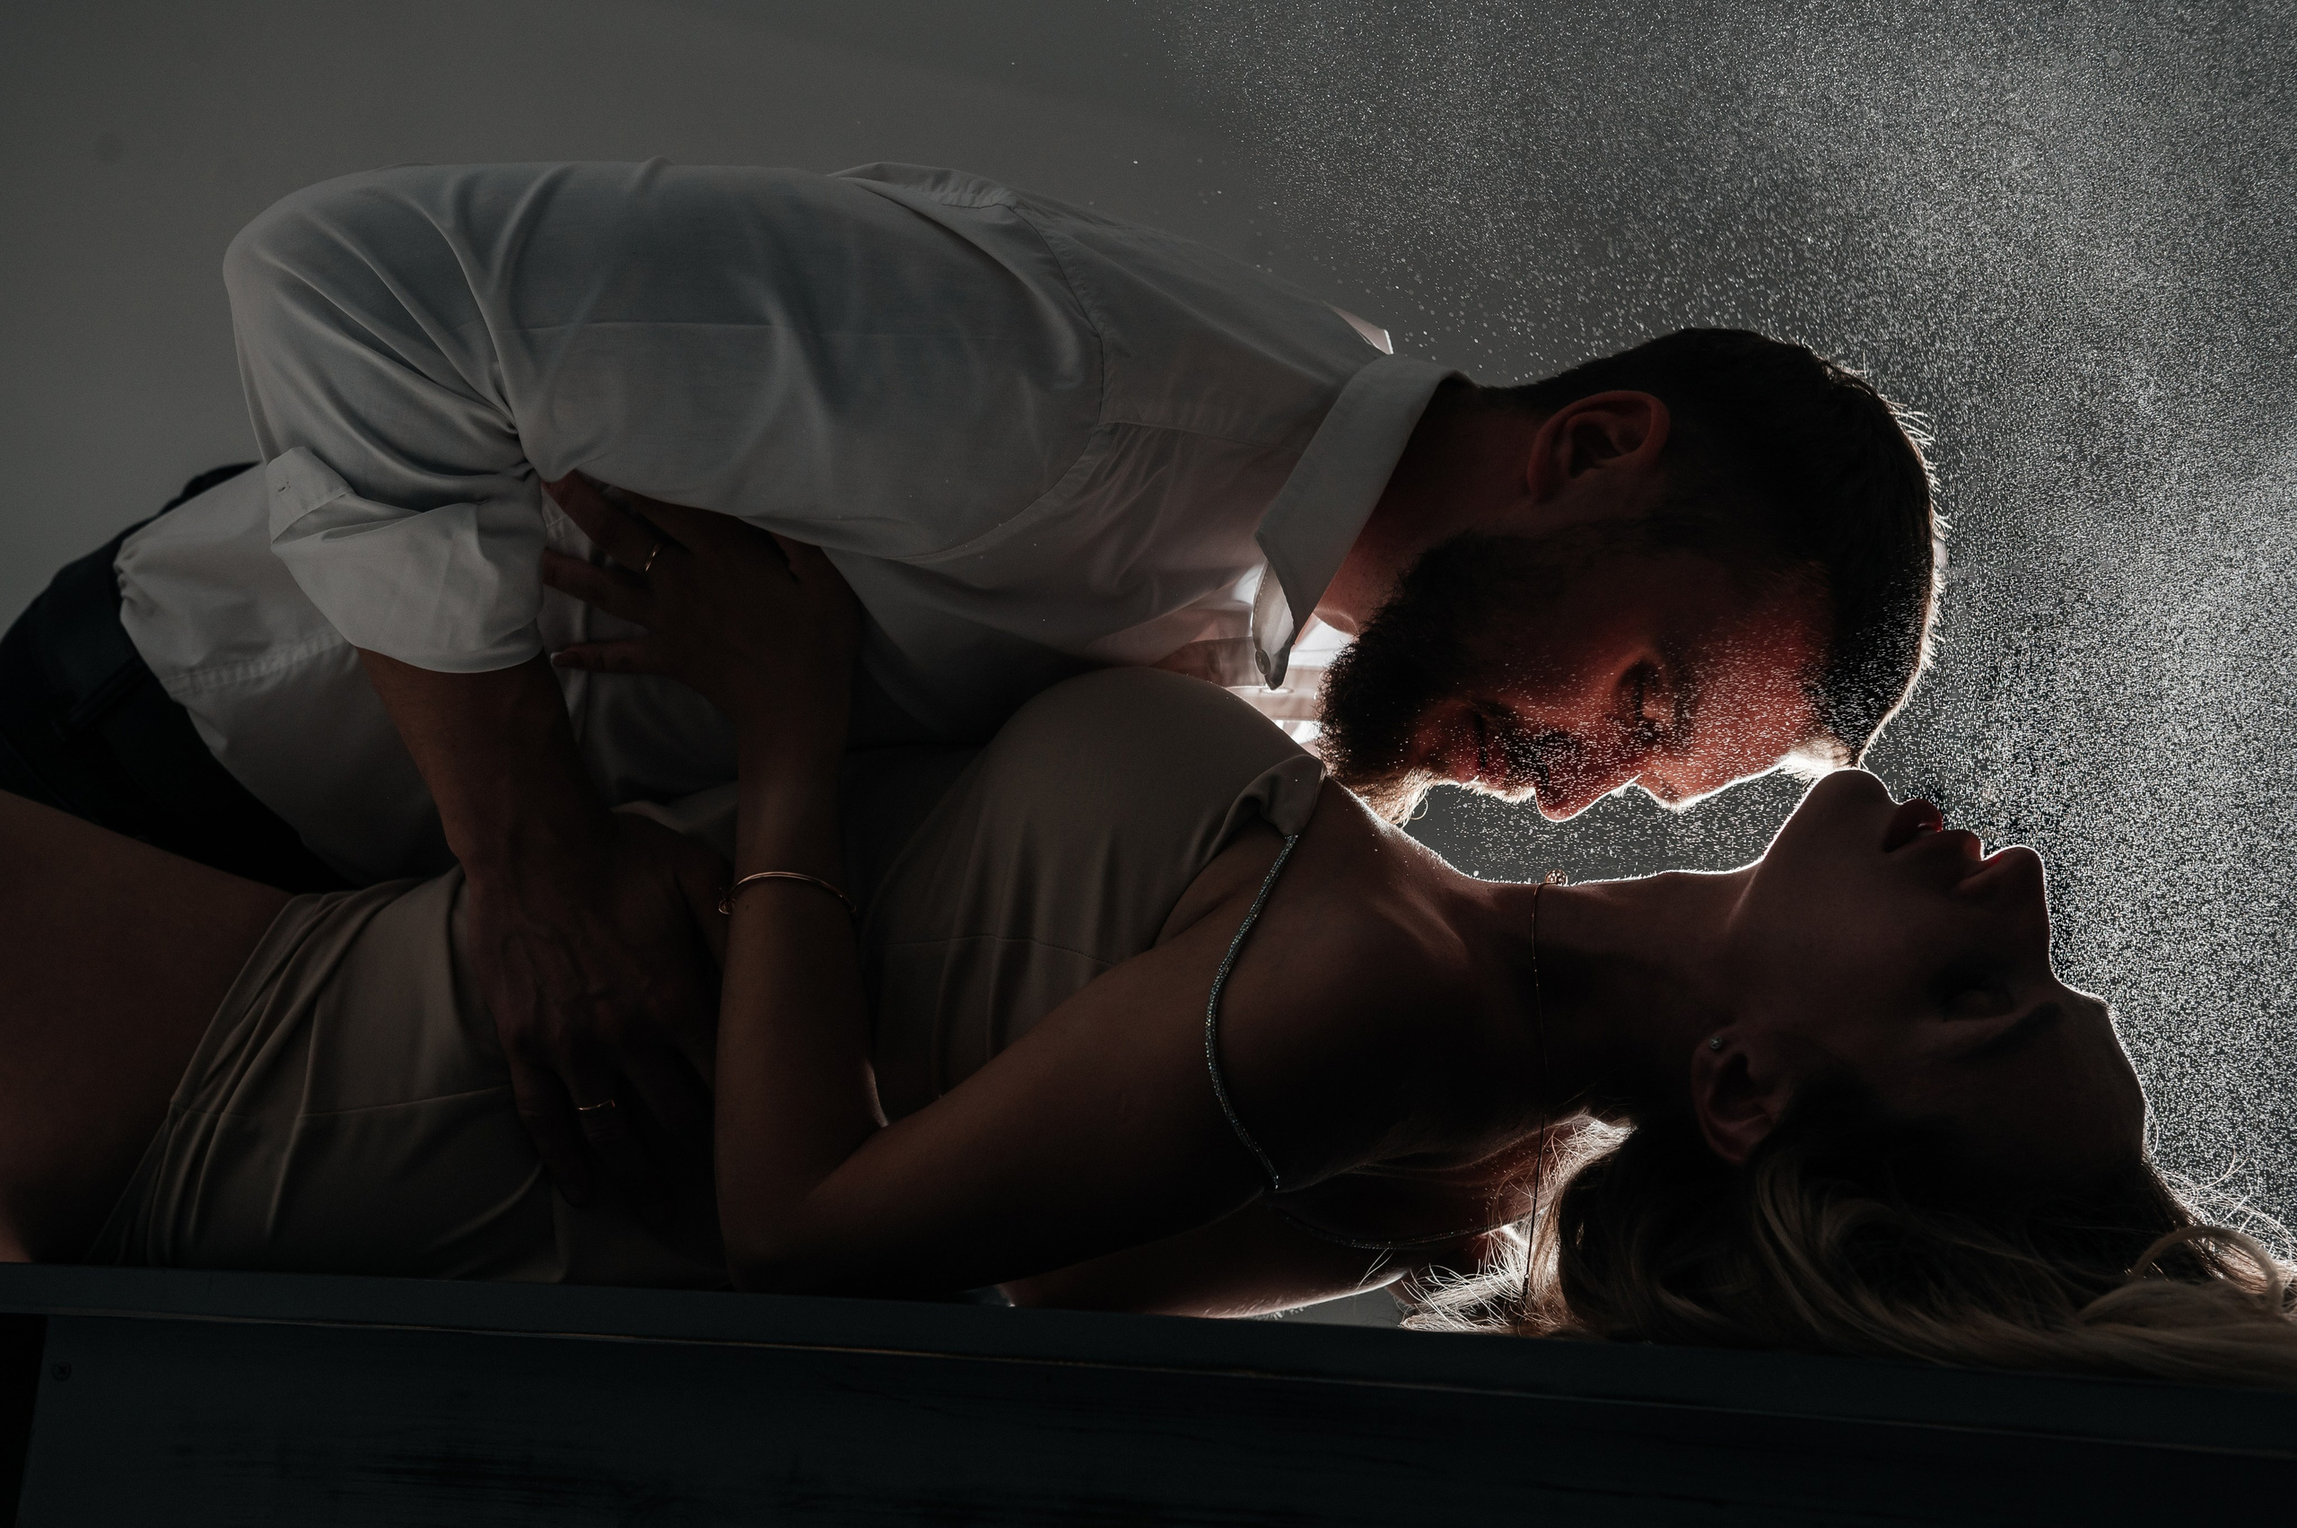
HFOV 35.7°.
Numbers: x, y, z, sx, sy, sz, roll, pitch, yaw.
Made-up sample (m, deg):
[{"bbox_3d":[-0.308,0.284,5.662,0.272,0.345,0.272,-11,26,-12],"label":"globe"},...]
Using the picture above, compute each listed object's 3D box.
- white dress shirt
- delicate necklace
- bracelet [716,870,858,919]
[{"bbox_3d":[-0.163,-0.119,1.580,0.570,0.300,0.460,-11,2,12],"label":"white dress shirt"},{"bbox_3d":[0.164,0.137,1.470,0.022,0.180,0.115,2,-9,10],"label":"delicate necklace"},{"bbox_3d":[-0.152,0.061,1.500,0.059,0.008,0.050,5,-35,-2],"label":"bracelet"}]

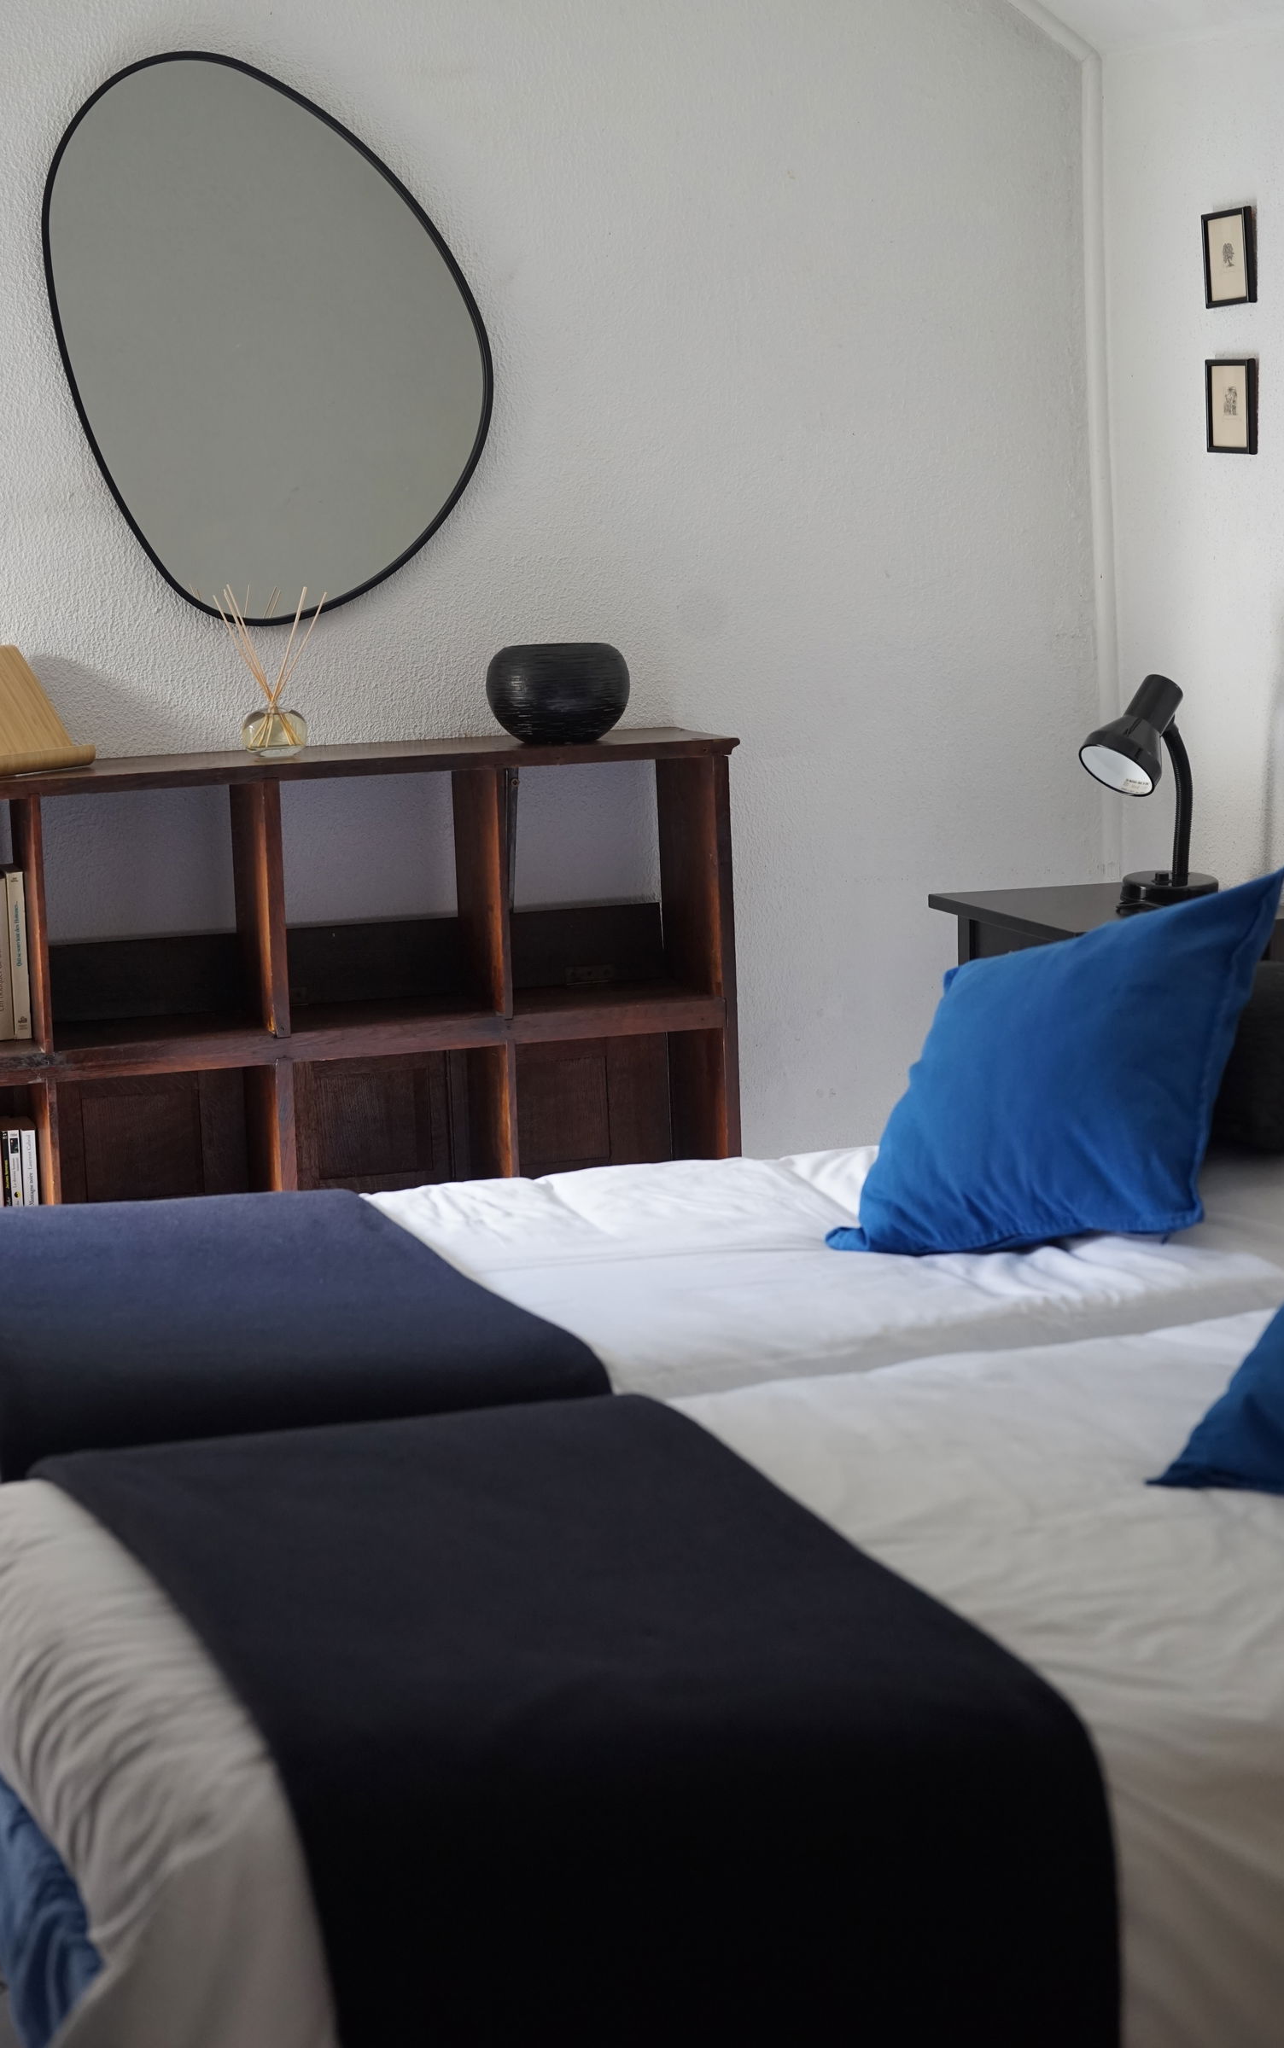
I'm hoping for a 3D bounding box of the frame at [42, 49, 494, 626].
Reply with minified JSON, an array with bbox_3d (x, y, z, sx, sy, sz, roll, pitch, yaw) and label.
[{"bbox_3d":[-0.519,-0.961,5.604,0.634,0.796,0.025,-5,9,-17],"label":"frame"}]

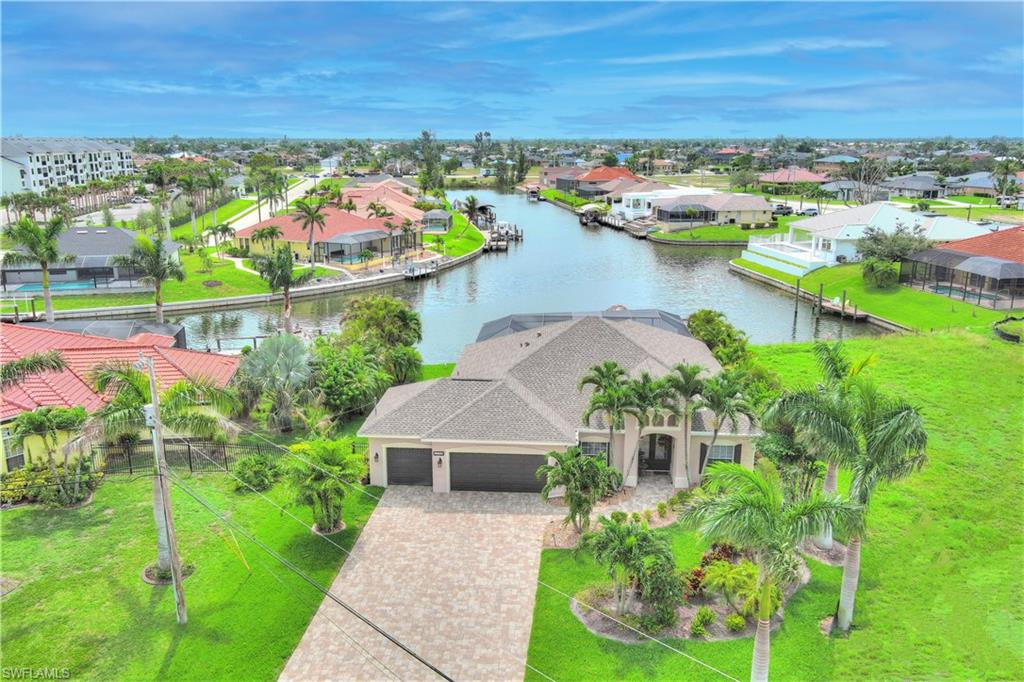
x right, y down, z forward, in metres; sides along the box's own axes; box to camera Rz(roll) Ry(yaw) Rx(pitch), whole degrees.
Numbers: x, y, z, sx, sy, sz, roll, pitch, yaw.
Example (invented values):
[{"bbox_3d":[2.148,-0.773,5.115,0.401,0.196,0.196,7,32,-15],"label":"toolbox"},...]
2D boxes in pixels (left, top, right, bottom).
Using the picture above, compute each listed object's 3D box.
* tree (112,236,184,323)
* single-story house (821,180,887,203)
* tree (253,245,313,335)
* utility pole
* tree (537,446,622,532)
[{"bbox_3d":[-31.201,-3.768,71.170,6.000,9.812,5.800,1,14,5],"label":"tree"},{"bbox_3d":[100.466,-43.935,240.478,18.000,5.074,17.500,2,14,9],"label":"single-story house"},{"bbox_3d":[-20.431,-3.835,73.729,5.300,8.715,5.200,1,14,5],"label":"tree"},{"bbox_3d":[-12.220,5.392,28.835,0.750,10.100,0.450,0,14,0],"label":"utility pole"},{"bbox_3d":[3.085,6.899,37.685,3.800,3.746,3.700,1,14,5],"label":"tree"}]

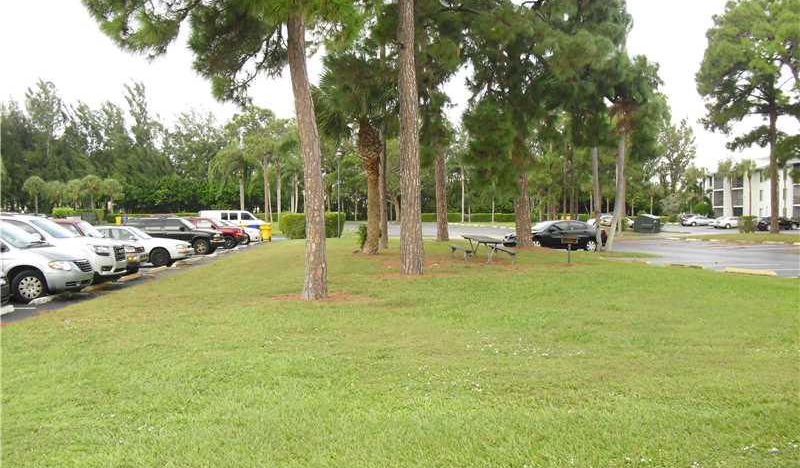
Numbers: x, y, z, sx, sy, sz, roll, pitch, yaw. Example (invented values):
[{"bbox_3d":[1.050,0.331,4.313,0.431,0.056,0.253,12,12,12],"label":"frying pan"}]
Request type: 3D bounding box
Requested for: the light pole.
[{"bbox_3d":[-4.145,-2.754,57.000,0.420,6.140,0.420,0,1,0],"label":"light pole"}]

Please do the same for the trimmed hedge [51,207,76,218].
[{"bbox_3d":[-34.000,-1.400,85.000,2.500,2.300,2.000,0,1,0],"label":"trimmed hedge"}]

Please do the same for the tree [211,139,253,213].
[{"bbox_3d":[-16.607,-4.718,82.000,4.100,8.990,4.100,0,1,0],"label":"tree"}]

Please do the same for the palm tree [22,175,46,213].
[{"bbox_3d":[-46.566,-4.164,106.000,3.000,6.710,3.000,0,1,0],"label":"palm tree"}]

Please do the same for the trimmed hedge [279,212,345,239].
[{"bbox_3d":[-6.500,-0.600,61.500,4.700,1.880,2.000,0,1,0],"label":"trimmed hedge"}]

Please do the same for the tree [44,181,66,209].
[{"bbox_3d":[-45.550,-3.860,110.000,2.900,6.430,2.900,0,1,0],"label":"tree"}]

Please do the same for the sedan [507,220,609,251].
[{"bbox_3d":[7.700,0.050,40.800,4.600,1.450,1.800,0,1,-12],"label":"sedan"}]

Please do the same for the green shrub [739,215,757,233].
[{"bbox_3d":[31.743,-0.906,76.000,1.600,1.570,1.600,0,1,0],"label":"green shrub"}]

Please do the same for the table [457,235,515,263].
[{"bbox_3d":[2.976,0.546,29.300,1.700,0.760,2.000,0,1,-13],"label":"table"}]

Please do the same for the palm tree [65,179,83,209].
[{"bbox_3d":[-43.885,-4.215,112.000,2.600,6.510,2.600,0,1,0],"label":"palm tree"}]

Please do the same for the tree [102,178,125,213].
[{"bbox_3d":[-36.500,-3.820,106.000,2.800,6.510,2.800,0,1,0],"label":"tree"}]

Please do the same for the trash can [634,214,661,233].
[{"bbox_3d":[22.000,-0.900,74.000,1.800,1.600,1.900,0,1,24],"label":"trash can"}]

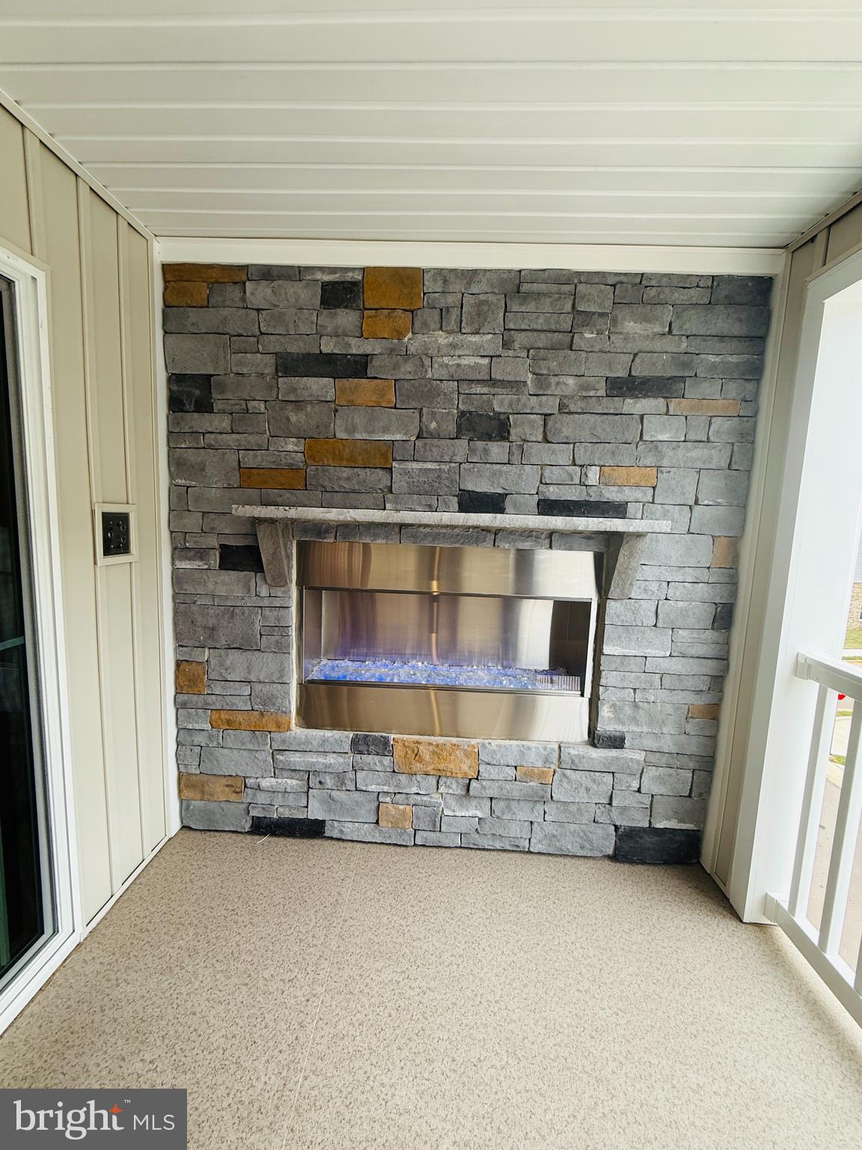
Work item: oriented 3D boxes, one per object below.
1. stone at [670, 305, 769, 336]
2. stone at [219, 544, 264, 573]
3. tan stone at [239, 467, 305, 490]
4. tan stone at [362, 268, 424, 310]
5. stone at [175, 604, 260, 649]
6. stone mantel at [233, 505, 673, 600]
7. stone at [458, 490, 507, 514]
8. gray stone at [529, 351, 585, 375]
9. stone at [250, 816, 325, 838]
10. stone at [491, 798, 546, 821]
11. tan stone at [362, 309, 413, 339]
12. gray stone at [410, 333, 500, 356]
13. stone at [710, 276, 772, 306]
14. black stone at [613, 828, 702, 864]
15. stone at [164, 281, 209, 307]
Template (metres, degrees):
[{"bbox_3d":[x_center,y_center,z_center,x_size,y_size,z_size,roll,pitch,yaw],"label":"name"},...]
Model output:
[{"bbox_3d":[1.075,-0.944,1.740,0.359,0.109,0.060,2,7,2],"label":"stone"},{"bbox_3d":[-0.750,-0.070,1.914,0.214,0.107,0.070,2,7,2],"label":"stone"},{"bbox_3d":[-0.627,-0.385,1.878,0.264,0.079,0.070,2,7,2],"label":"tan stone"},{"bbox_3d":[-0.144,-1.097,1.802,0.229,0.150,0.060,2,7,2],"label":"tan stone"},{"bbox_3d":[-0.878,0.211,1.953,0.356,0.179,0.070,2,7,2],"label":"stone"},{"bbox_3d":[0.064,-0.081,1.773,1.564,0.306,0.200,2,7,2],"label":"stone mantel"},{"bbox_3d":[0.201,-0.285,1.845,0.180,0.082,0.070,2,7,2],"label":"stone"},{"bbox_3d":[0.476,-0.800,1.779,0.205,0.086,0.070,2,7,2],"label":"gray stone"},{"bbox_3d":[-0.633,1.115,2.090,0.332,0.087,0.060,2,7,2],"label":"stone"},{"bbox_3d":[0.372,0.984,1.988,0.213,0.088,0.070,2,7,2],"label":"stone"},{"bbox_3d":[-0.169,-0.970,1.823,0.189,0.105,0.060,2,6,2],"label":"tan stone"},{"bbox_3d":[0.091,-0.878,1.789,0.358,0.079,0.060,2,7,2],"label":"gray stone"},{"bbox_3d":[1.161,-1.066,1.768,0.220,0.103,0.060,2,6,2],"label":"stone"},{"bbox_3d":[0.953,1.131,1.978,0.348,0.156,0.070,2,7,2],"label":"black stone"},{"bbox_3d":[-0.936,-1.077,1.810,0.170,0.088,0.070,2,7,2],"label":"stone"}]

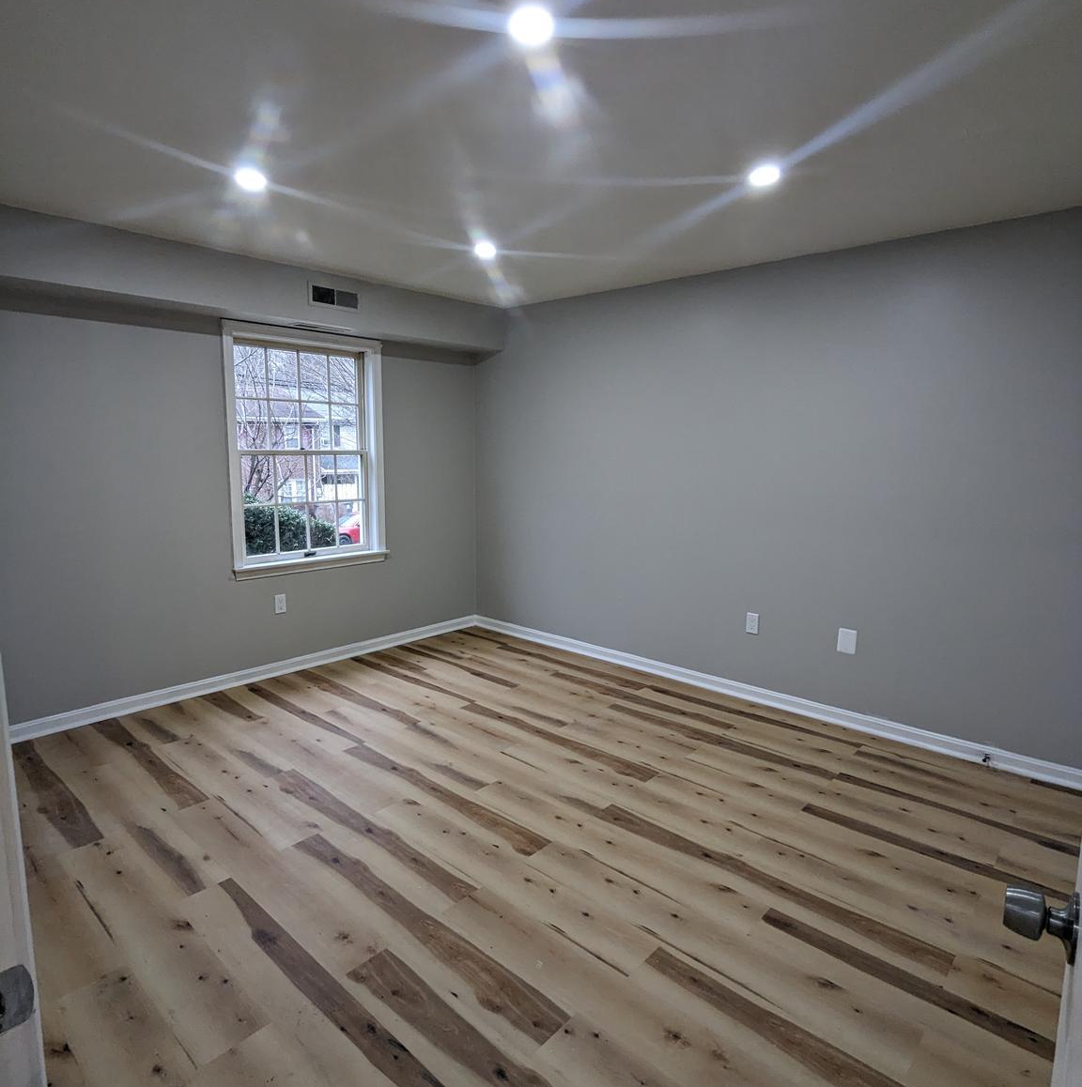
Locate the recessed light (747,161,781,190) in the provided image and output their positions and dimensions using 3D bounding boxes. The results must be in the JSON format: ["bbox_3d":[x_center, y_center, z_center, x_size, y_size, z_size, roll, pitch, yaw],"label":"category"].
[{"bbox_3d":[0.812,-1.333,2.419,0.125,0.025,0.125,8,11,42],"label":"recessed light"}]

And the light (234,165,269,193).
[{"bbox_3d":[-1.085,-1.359,2.490,0.125,0.025,0.125,8,11,42],"label":"light"}]

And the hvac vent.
[{"bbox_3d":[-1.199,-1.430,3.872,0.025,0.130,0.335,8,11,42],"label":"hvac vent"}]

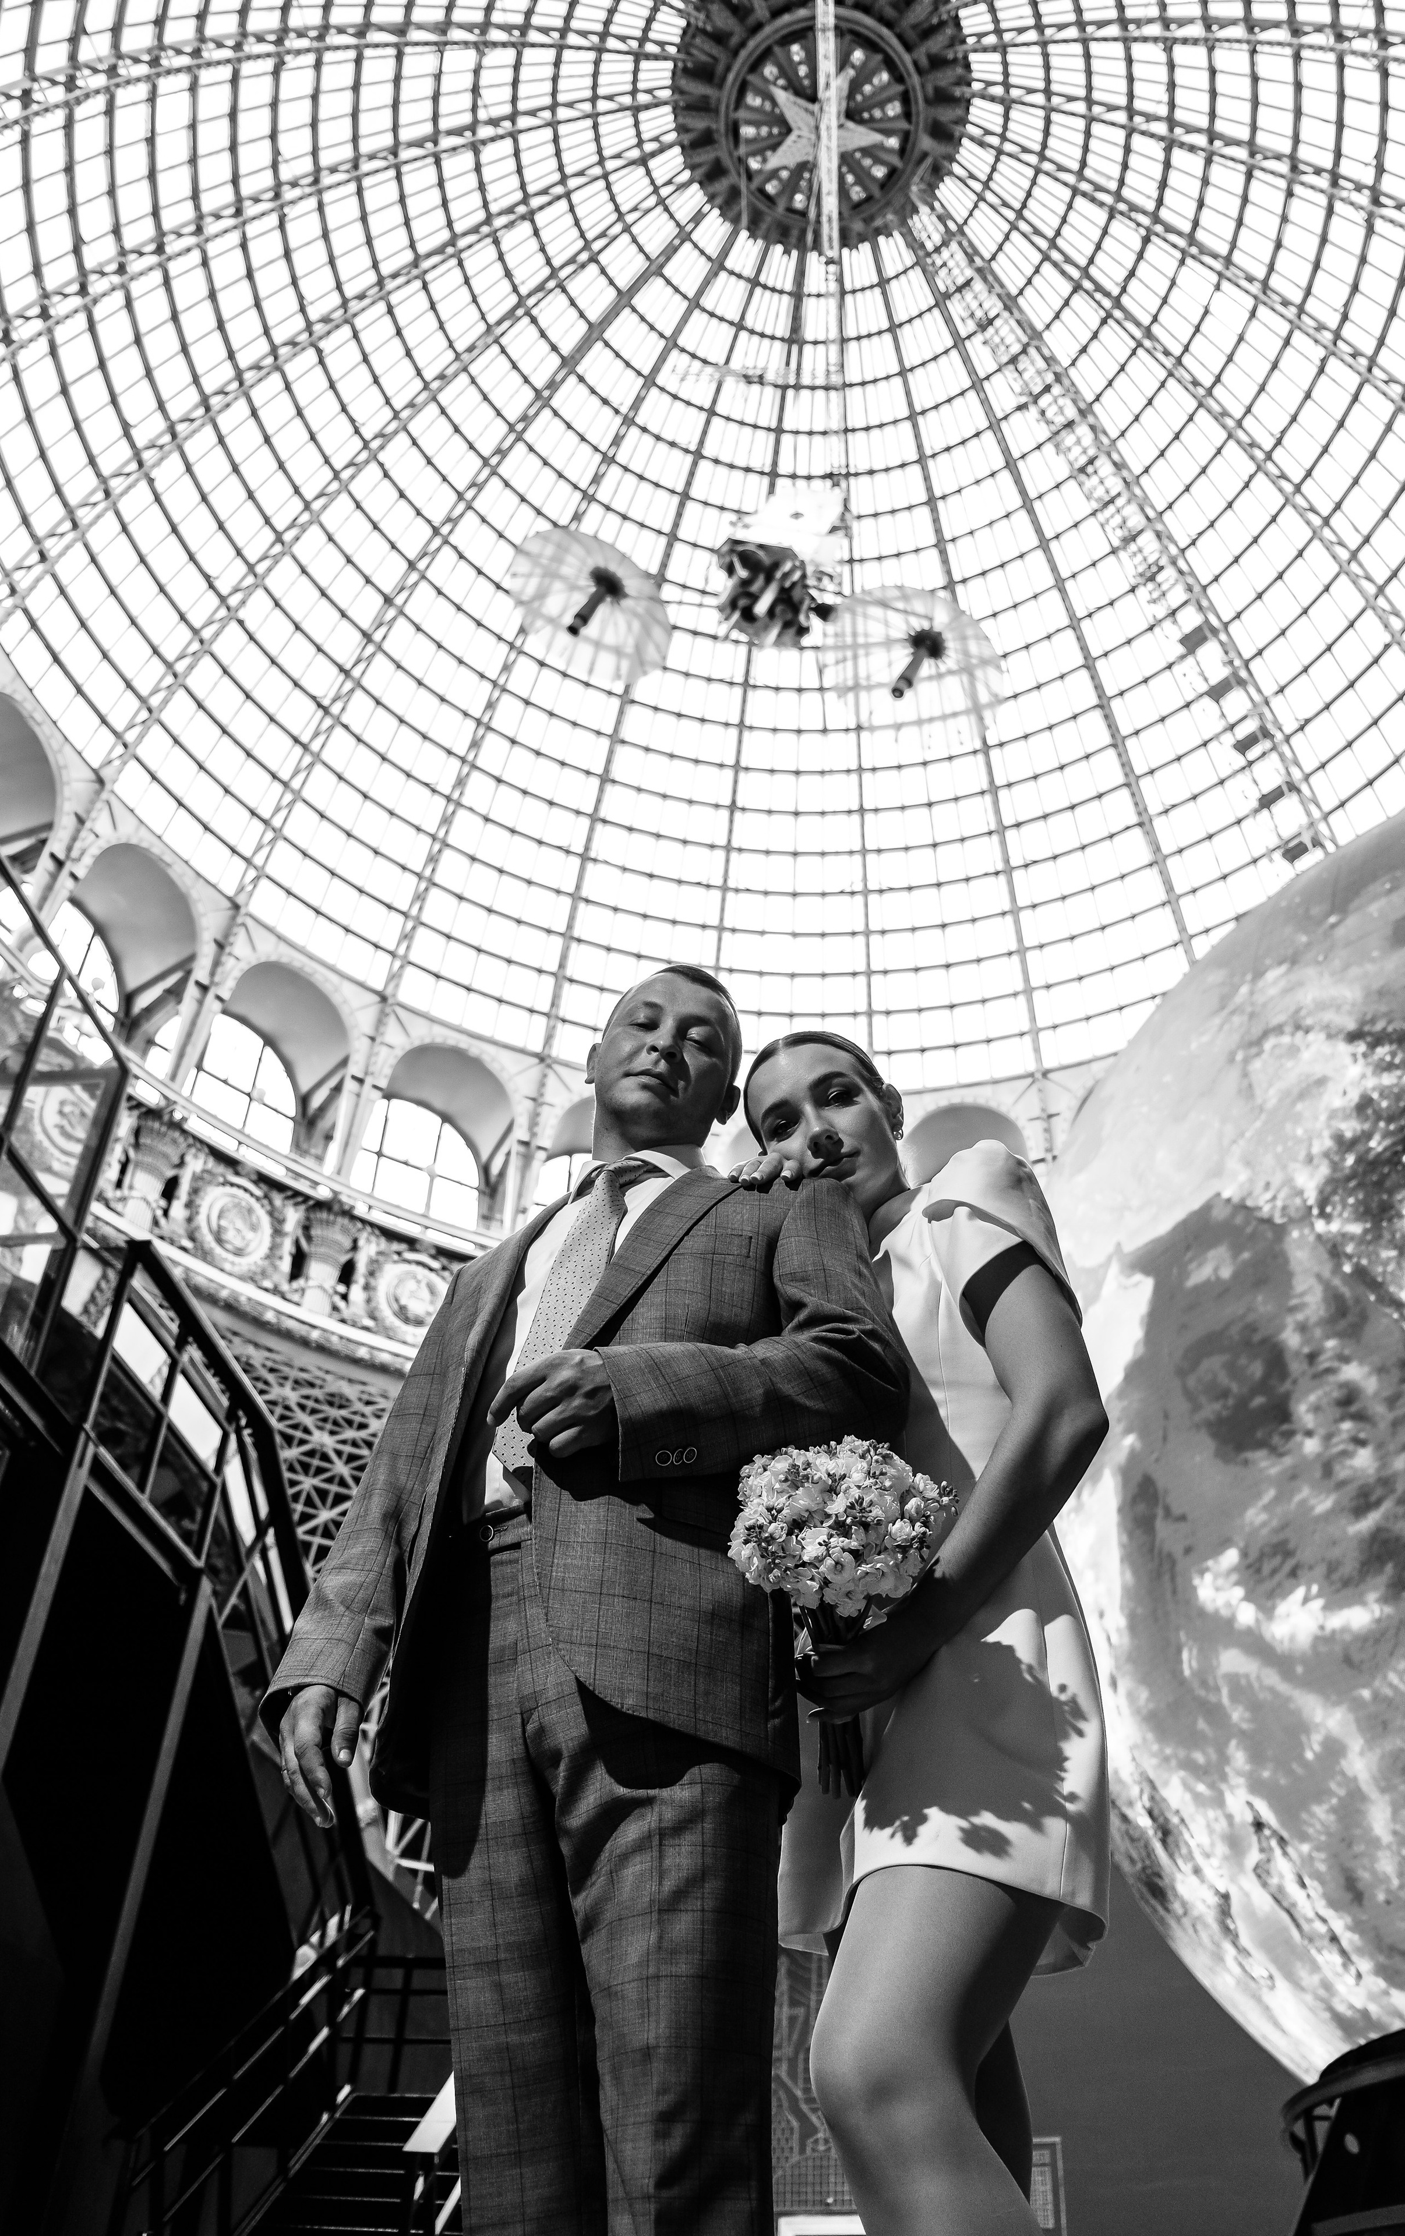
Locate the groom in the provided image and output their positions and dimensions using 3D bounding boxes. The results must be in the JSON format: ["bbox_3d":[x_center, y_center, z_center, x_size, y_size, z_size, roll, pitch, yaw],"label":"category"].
[{"bbox_3d":[-0.089,0.545,1.591,0.580,1.800,0.410,-16,-41,23],"label":"groom"}]

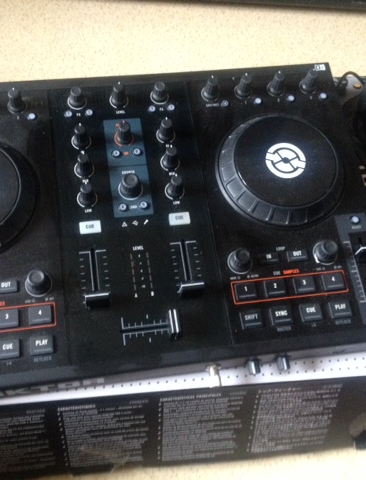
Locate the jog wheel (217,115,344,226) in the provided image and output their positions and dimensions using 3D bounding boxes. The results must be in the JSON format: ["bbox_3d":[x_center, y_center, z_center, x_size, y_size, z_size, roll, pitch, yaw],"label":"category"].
[{"bbox_3d":[0.095,-0.070,0.608,0.124,0.018,0.124,2,65,-5],"label":"jog wheel"}]

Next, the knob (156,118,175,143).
[{"bbox_3d":[-0.015,-0.104,0.606,0.017,0.019,0.017,-6,67,-8],"label":"knob"}]

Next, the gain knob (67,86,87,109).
[{"bbox_3d":[-0.102,-0.139,0.626,0.016,0.015,0.016,-6,67,-9],"label":"gain knob"}]

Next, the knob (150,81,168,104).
[{"bbox_3d":[-0.022,-0.146,0.638,0.016,0.015,0.016,-6,67,-9],"label":"knob"}]

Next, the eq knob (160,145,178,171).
[{"bbox_3d":[-0.011,-0.076,0.595,0.017,0.019,0.017,-6,67,-8],"label":"eq knob"}]

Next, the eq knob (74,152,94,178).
[{"bbox_3d":[-0.090,-0.069,0.583,0.017,0.019,0.017,-6,67,-8],"label":"eq knob"}]

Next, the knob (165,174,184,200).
[{"bbox_3d":[-0.006,-0.049,0.594,0.016,0.020,0.016,-6,67,-9],"label":"knob"}]

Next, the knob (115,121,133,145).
[{"bbox_3d":[-0.055,-0.102,0.612,0.016,0.020,0.016,-6,67,-9],"label":"knob"}]

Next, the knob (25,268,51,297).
[{"bbox_3d":[-0.121,0.034,0.537,0.021,0.018,0.021,-6,66,-9],"label":"knob"}]

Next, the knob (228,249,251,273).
[{"bbox_3d":[0.051,0.017,0.564,0.021,0.018,0.021,2,65,-5],"label":"knob"}]

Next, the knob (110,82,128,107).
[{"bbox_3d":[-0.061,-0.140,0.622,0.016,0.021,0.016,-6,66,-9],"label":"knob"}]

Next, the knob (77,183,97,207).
[{"bbox_3d":[-0.086,-0.041,0.582,0.016,0.020,0.016,-6,67,-9],"label":"knob"}]

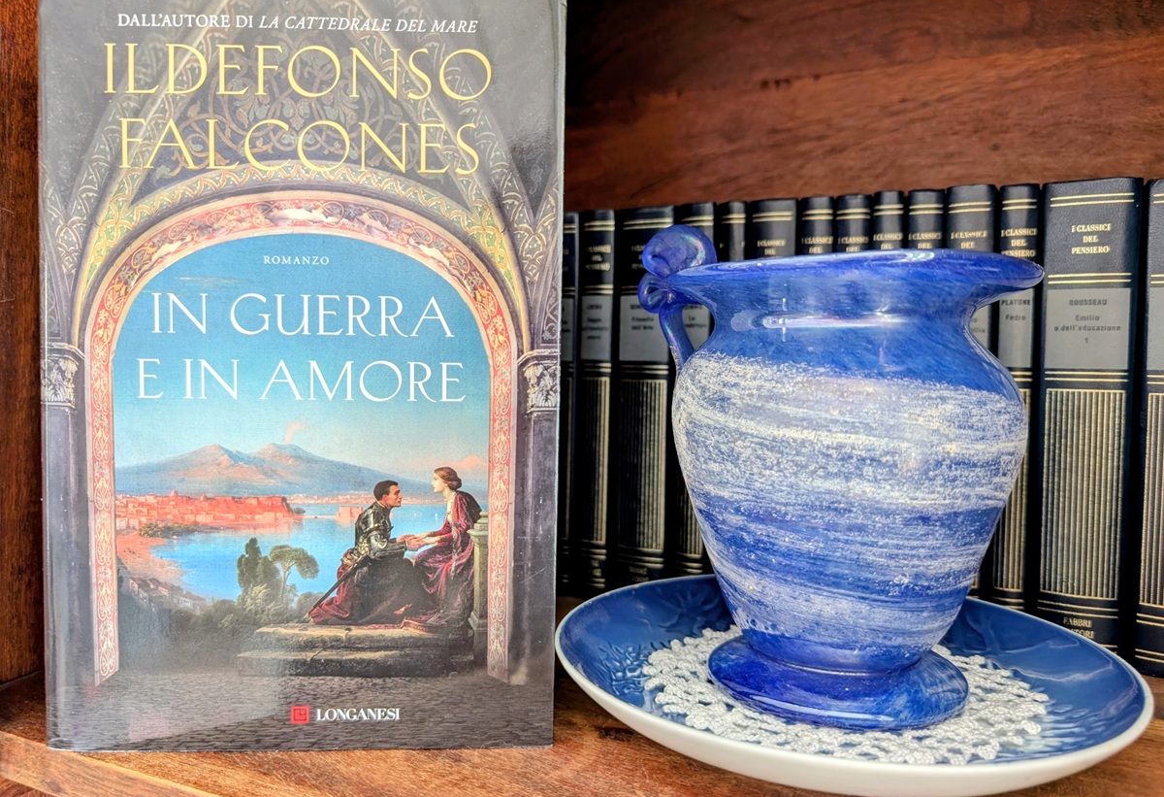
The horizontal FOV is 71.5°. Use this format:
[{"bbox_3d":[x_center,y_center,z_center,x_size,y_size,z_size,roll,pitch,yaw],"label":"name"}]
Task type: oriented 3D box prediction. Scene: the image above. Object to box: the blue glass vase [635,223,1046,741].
[{"bbox_3d":[0.079,0.015,0.277,0.137,0.154,0.117,2,2,33],"label":"blue glass vase"}]

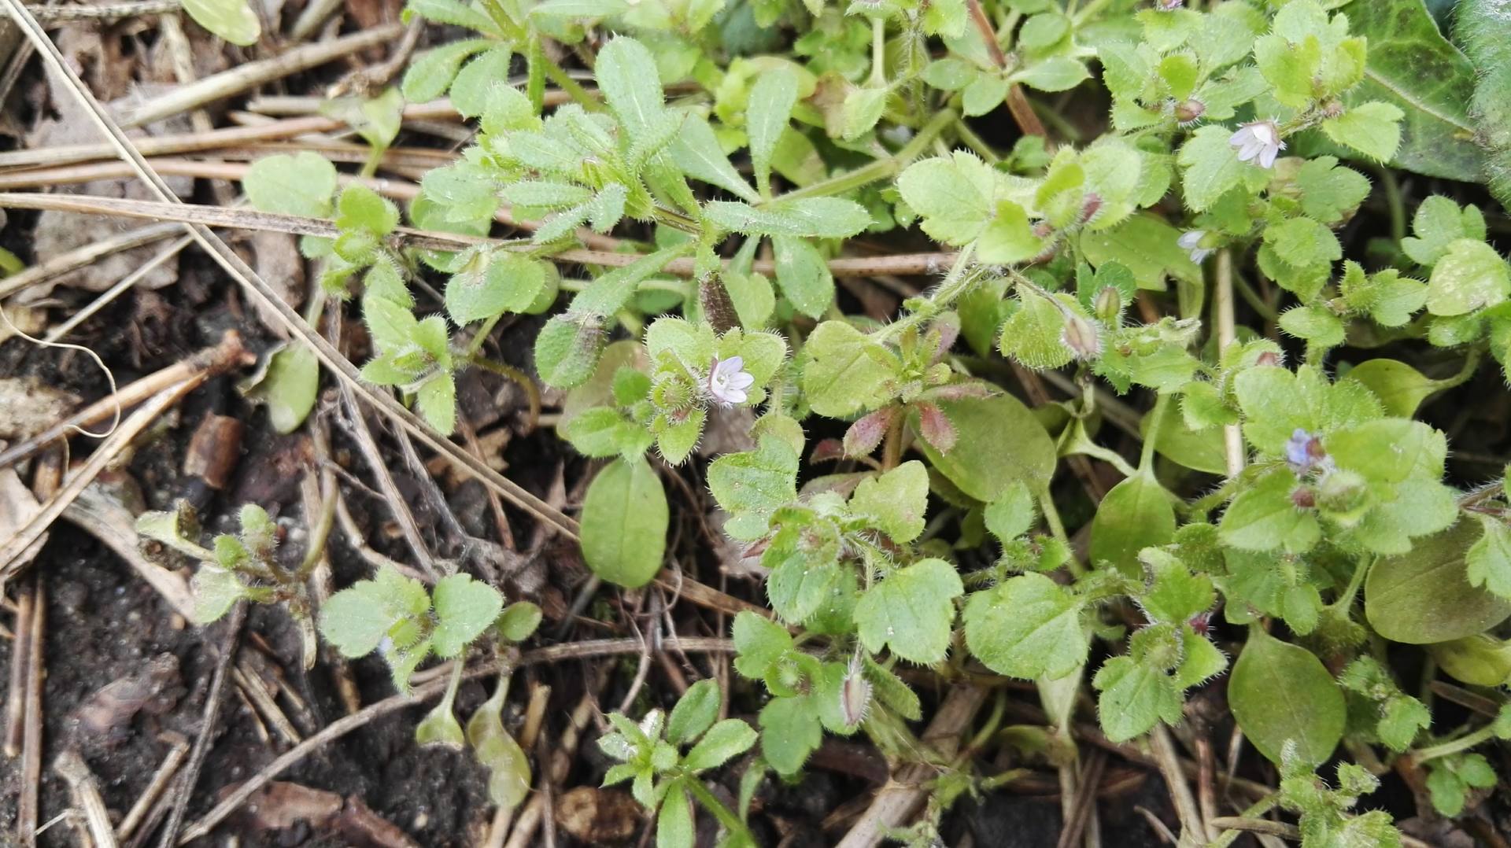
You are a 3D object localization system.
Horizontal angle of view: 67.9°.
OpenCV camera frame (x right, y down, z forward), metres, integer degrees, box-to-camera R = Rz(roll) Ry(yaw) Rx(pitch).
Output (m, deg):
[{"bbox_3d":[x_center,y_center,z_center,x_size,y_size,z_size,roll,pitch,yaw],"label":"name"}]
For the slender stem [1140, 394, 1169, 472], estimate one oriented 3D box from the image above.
[{"bbox_3d":[0.060,0.001,0.169,0.002,0.002,0.013,15,76,0],"label":"slender stem"}]

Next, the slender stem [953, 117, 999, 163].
[{"bbox_3d":[0.039,-0.050,0.198,0.002,0.002,0.011,-45,73,18],"label":"slender stem"}]

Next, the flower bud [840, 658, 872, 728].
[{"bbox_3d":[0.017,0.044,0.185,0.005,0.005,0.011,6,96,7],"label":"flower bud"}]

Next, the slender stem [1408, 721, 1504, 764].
[{"bbox_3d":[0.103,0.046,0.165,0.014,0.002,0.002,-25,90,13],"label":"slender stem"}]

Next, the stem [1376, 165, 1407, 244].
[{"bbox_3d":[0.115,-0.040,0.203,0.002,0.002,0.021,10,58,0],"label":"stem"}]

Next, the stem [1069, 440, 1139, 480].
[{"bbox_3d":[0.054,0.005,0.174,0.011,0.002,0.003,27,96,22],"label":"stem"}]

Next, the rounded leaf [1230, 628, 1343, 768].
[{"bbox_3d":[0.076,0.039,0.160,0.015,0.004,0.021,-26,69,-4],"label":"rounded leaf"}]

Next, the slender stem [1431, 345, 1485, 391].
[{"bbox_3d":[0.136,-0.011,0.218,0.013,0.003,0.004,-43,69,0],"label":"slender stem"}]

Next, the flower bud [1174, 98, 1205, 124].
[{"bbox_3d":[0.069,-0.049,0.177,0.005,0.004,0.004,-18,98,12],"label":"flower bud"}]

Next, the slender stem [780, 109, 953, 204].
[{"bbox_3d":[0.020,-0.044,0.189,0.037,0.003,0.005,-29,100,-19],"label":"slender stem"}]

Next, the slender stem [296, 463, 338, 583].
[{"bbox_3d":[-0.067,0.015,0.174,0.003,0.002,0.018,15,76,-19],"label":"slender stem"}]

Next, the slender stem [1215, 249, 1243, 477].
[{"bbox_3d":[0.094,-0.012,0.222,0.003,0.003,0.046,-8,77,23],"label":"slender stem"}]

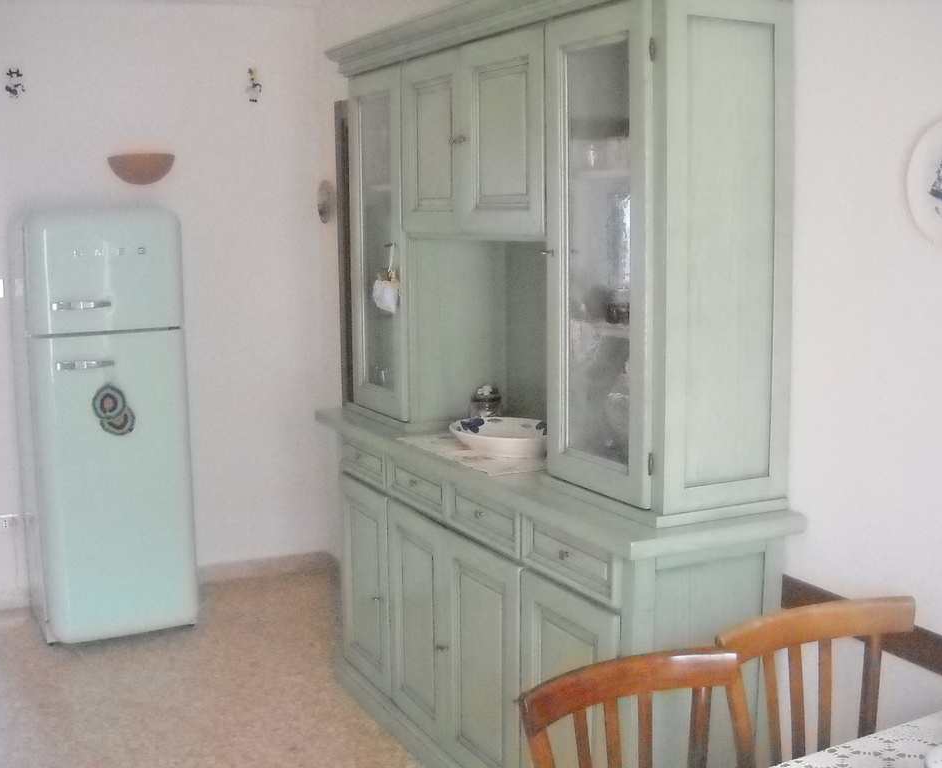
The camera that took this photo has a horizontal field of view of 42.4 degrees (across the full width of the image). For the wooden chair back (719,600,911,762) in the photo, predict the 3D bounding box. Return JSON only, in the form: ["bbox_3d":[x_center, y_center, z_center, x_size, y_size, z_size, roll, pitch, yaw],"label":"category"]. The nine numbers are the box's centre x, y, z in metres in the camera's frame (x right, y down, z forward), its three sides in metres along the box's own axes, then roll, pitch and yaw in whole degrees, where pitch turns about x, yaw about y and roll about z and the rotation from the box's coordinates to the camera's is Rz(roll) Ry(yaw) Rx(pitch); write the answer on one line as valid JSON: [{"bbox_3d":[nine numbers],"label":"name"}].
[{"bbox_3d":[0.761,0.924,2.293,0.490,0.900,0.500,-5,9,-27],"label":"wooden chair back"}]

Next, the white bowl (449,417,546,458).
[{"bbox_3d":[0.111,0.166,3.662,0.330,0.072,0.390,-4,9,-26],"label":"white bowl"}]

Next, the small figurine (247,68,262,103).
[{"bbox_3d":[-0.973,-1.341,5.449,0.064,0.149,0.022,-4,9,-25],"label":"small figurine"}]

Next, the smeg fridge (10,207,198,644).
[{"bbox_3d":[-1.520,0.150,5.048,0.600,1.710,0.670,-4,9,-26],"label":"smeg fridge"}]

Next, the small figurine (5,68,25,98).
[{"bbox_3d":[-1.888,-1.246,5.029,0.078,0.122,0.022,-4,9,-25],"label":"small figurine"}]

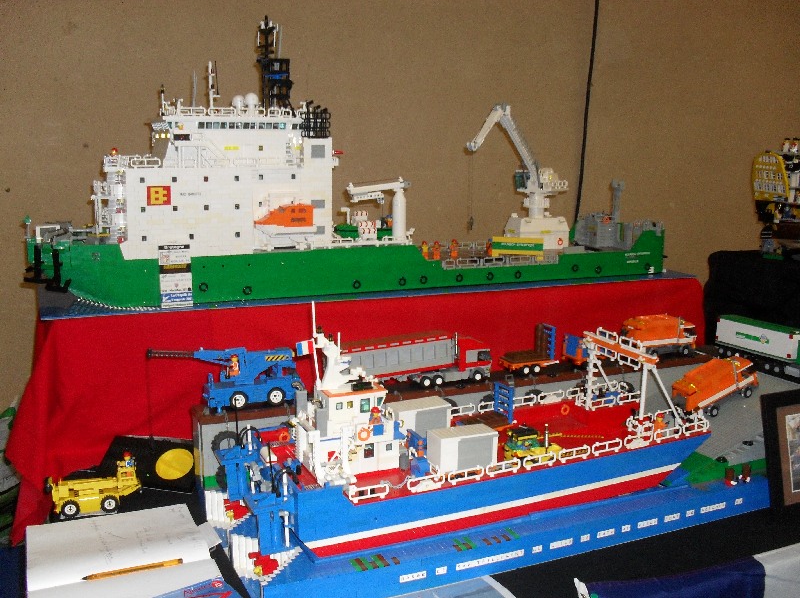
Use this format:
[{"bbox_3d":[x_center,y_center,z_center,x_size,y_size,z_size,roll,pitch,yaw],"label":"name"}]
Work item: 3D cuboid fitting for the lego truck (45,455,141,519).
[{"bbox_3d":[-0.509,0.305,1.345,0.156,0.092,0.062,-4,12,-23],"label":"lego truck"}]

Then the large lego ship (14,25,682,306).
[{"bbox_3d":[-0.048,-0.346,1.953,1.600,0.606,0.290,-4,12,-24],"label":"large lego ship"}]

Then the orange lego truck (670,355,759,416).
[{"bbox_3d":[0.609,0.169,1.577,0.181,0.093,0.057,-19,17,-19],"label":"orange lego truck"}]

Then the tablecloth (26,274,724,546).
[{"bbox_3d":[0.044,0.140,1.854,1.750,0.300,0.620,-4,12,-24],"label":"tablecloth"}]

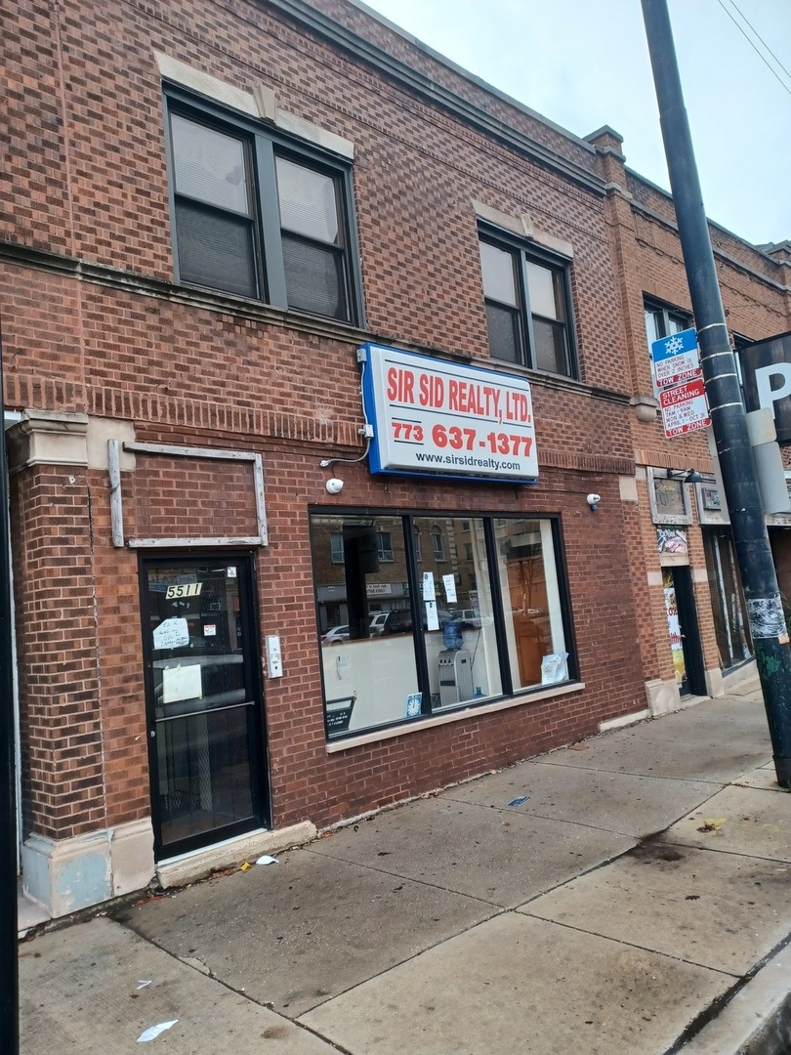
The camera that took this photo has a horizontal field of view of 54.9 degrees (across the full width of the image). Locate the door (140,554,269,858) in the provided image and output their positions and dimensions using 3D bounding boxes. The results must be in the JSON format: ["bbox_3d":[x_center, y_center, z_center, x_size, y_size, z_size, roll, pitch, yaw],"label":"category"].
[{"bbox_3d":[-1.426,1.262,5.729,0.978,2.141,0.090,0,-7,-44],"label":"door"}]

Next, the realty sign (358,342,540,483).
[{"bbox_3d":[0.649,-1.092,7.825,2.407,1.184,0.204,0,-7,-44],"label":"realty sign"}]

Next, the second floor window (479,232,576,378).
[{"bbox_3d":[1.638,-2.726,9.408,2.006,1.641,0.110,0,-7,-44],"label":"second floor window"}]

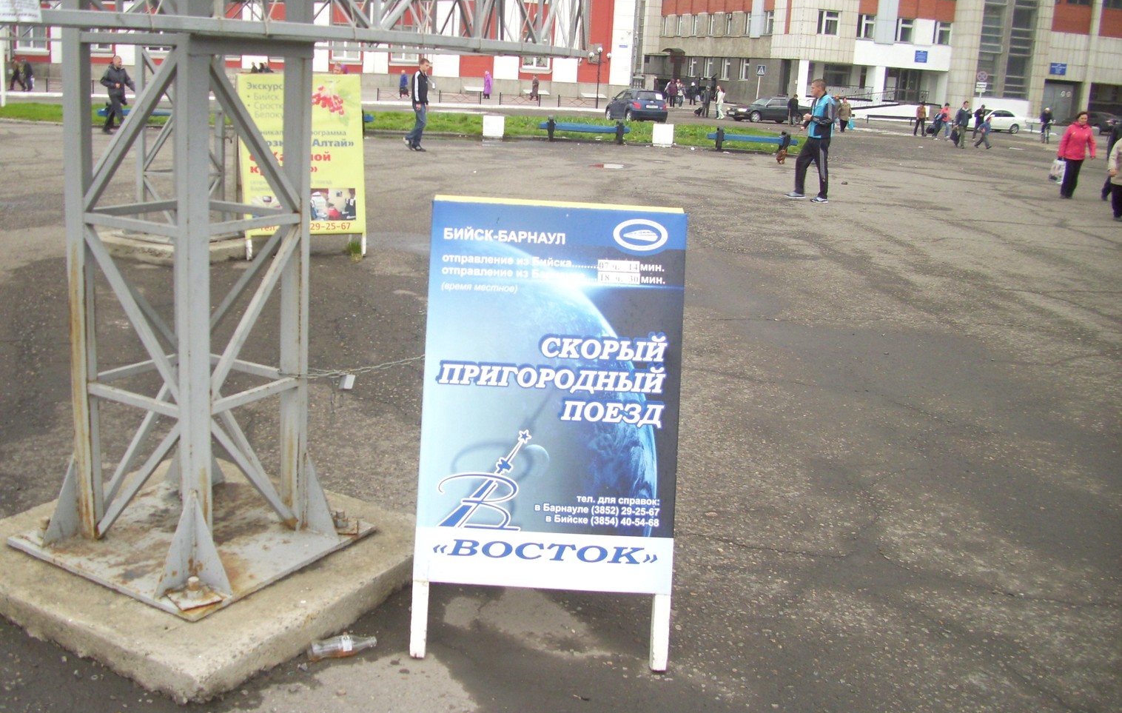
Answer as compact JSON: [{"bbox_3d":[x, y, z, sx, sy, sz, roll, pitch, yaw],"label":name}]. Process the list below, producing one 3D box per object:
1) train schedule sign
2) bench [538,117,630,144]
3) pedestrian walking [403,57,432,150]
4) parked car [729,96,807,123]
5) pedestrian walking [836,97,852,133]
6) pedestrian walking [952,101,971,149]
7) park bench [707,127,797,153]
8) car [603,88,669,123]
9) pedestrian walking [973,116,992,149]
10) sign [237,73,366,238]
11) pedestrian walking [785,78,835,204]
[{"bbox_3d":[-0.013,0.179,3.195,0.720,1.230,0.620,4,14,1],"label":"train schedule sign"},{"bbox_3d":[0.570,-5.786,28.362,2.350,0.570,0.480,2,14,-6],"label":"bench"},{"bbox_3d":[-2.706,-4.797,21.000,0.500,1.730,0.500,7,15,14],"label":"pedestrian walking"},{"bbox_3d":[10.608,-12.499,55.800,4.450,1.370,1.690,-4,16,-27],"label":"parked car"},{"bbox_3d":[13.129,-11.178,51.101,0.580,1.630,0.420,6,14,10],"label":"pedestrian walking"},{"bbox_3d":[15.095,-8.721,41.500,0.600,1.740,0.500,-1,15,-16],"label":"pedestrian walking"},{"bbox_3d":[5.051,-5.675,29.106,2.350,0.570,0.480,2,14,-6],"label":"park bench"},{"bbox_3d":[3.501,-11.614,51.000,1.690,1.510,3.850,-1,15,-16],"label":"car"},{"bbox_3d":[16.086,-8.526,42.000,0.620,1.270,0.420,13,17,34],"label":"pedestrian walking"},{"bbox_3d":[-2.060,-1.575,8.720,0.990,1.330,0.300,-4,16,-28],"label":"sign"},{"bbox_3d":[3.721,-3.199,16.384,0.650,1.770,0.480,1,14,-13],"label":"pedestrian walking"}]

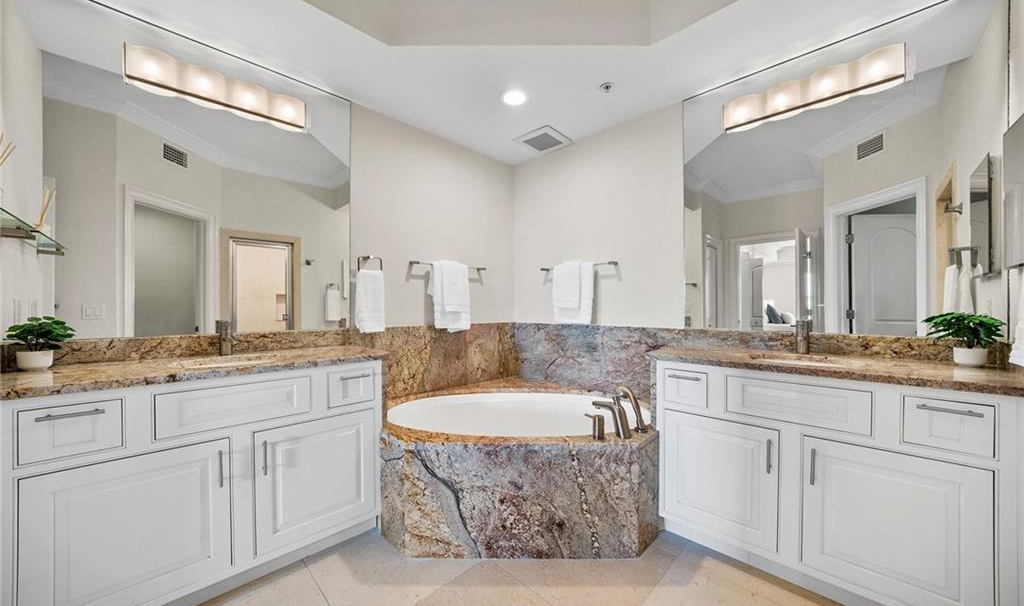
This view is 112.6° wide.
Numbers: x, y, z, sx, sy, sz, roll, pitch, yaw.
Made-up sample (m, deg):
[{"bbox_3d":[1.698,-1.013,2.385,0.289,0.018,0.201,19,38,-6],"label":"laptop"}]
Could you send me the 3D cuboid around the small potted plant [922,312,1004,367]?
[{"bbox_3d":[1.772,0.151,1.333,0.190,0.200,0.170,-1,-1,43],"label":"small potted plant"}]

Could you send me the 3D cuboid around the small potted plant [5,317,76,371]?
[{"bbox_3d":[-1.786,0.153,1.288,0.155,0.195,0.150,1,-1,-43],"label":"small potted plant"}]

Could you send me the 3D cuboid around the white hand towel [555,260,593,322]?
[{"bbox_3d":[0.471,-0.077,2.589,0.300,0.472,0.100,-1,-1,43],"label":"white hand towel"}]

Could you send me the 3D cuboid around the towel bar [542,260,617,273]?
[{"bbox_3d":[0.506,-0.274,2.607,0.615,0.030,0.090,-1,-1,43],"label":"towel bar"}]

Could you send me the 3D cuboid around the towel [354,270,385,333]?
[{"bbox_3d":[-0.903,-0.009,2.157,0.168,0.397,0.085,1,-1,-43],"label":"towel"}]

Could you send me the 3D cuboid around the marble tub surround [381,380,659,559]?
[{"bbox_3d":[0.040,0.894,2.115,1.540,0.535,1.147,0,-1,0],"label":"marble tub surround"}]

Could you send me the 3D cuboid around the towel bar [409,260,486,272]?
[{"bbox_3d":[-0.473,-0.274,2.595,0.620,0.030,0.090,1,-1,-43],"label":"towel bar"}]

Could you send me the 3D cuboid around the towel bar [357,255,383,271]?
[{"bbox_3d":[-0.916,-0.249,2.182,0.145,0.097,0.085,1,-1,-43],"label":"towel bar"}]

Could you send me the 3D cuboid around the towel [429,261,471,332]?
[{"bbox_3d":[-0.464,-0.040,2.553,0.314,0.526,0.100,1,-1,-43],"label":"towel"}]

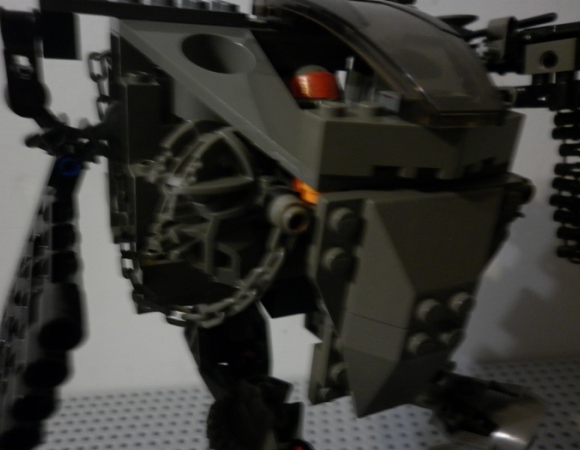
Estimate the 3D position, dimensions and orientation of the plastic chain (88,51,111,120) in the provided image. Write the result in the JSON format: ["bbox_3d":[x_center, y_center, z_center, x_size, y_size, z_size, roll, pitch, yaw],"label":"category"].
[{"bbox_3d":[-0.046,-0.034,0.117,0.005,0.018,0.005,-10,15,-19],"label":"plastic chain"}]

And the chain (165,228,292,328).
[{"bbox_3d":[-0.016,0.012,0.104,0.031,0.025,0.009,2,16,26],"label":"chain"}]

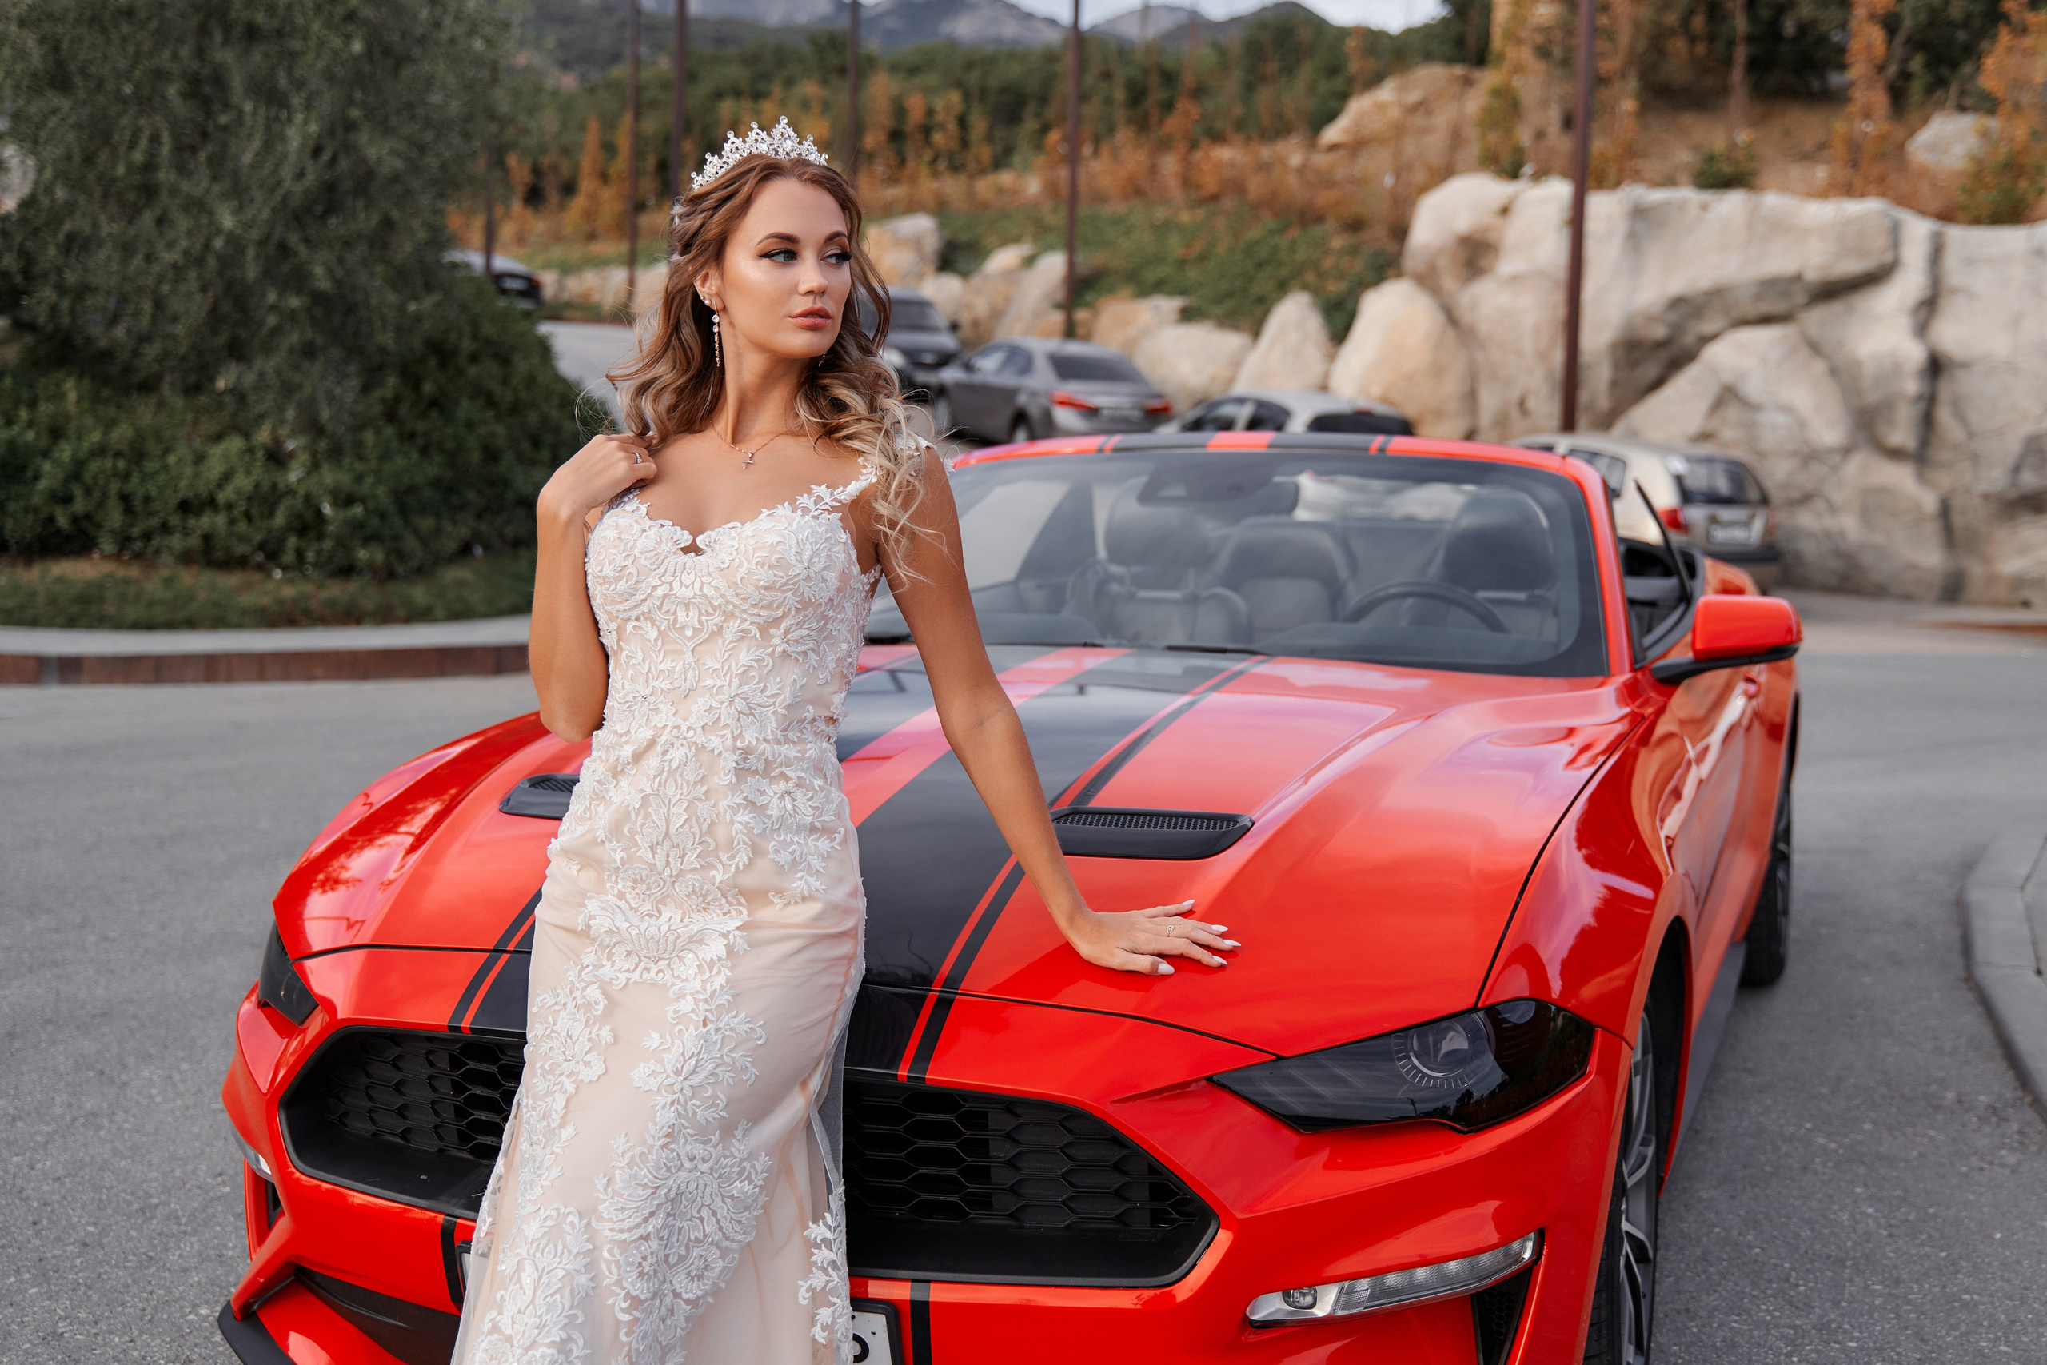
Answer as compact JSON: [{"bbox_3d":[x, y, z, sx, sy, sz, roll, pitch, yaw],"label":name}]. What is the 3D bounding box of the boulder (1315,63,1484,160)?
[{"bbox_3d":[6.329,-9.439,36.000,2.900,1.750,2.200,2,6,18],"label":"boulder"}]

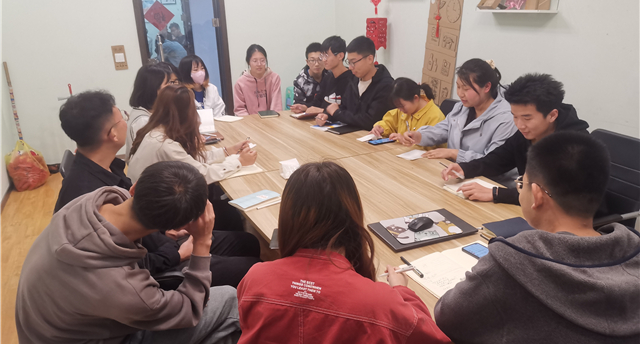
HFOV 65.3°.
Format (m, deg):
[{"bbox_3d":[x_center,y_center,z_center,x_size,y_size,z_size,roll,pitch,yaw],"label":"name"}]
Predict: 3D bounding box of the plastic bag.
[{"bbox_3d":[-2.775,-0.067,4.736,0.326,0.439,0.296,-15,23,-33],"label":"plastic bag"}]

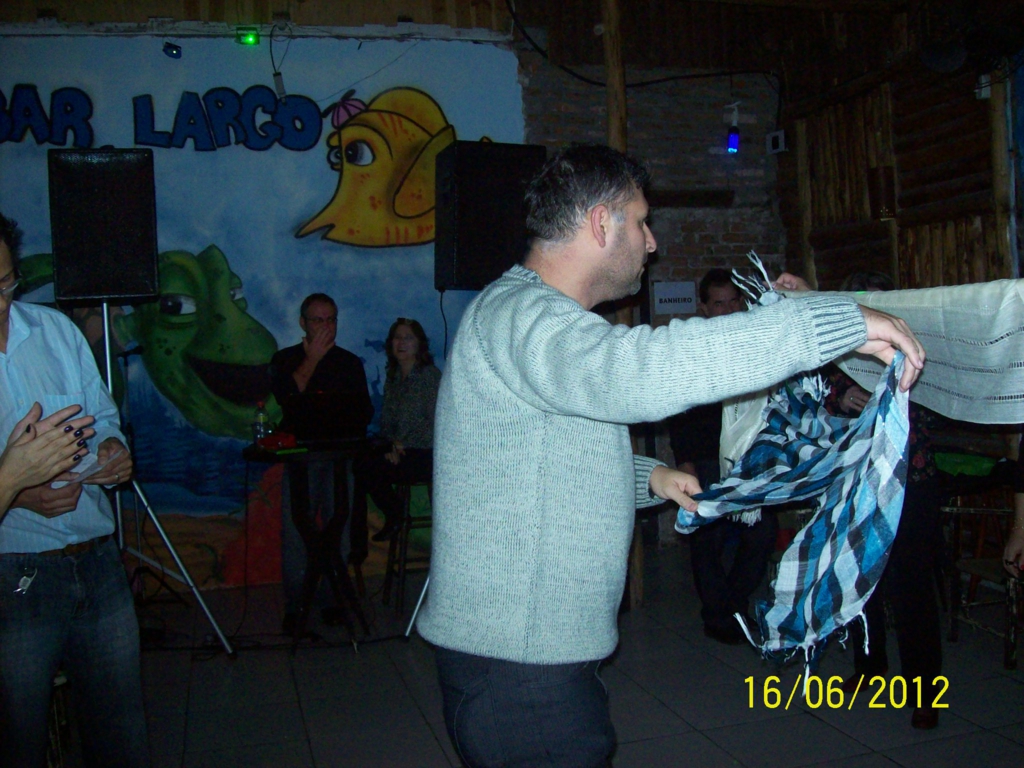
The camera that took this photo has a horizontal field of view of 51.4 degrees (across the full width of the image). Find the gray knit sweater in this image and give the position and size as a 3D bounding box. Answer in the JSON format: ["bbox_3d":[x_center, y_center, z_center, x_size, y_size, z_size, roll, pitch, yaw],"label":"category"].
[{"bbox_3d":[0.180,0.115,1.720,0.660,0.630,0.540,-3,2,-9],"label":"gray knit sweater"}]

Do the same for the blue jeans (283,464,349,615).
[{"bbox_3d":[-1.025,0.712,5.526,0.380,0.940,0.320,-3,2,-9],"label":"blue jeans"}]

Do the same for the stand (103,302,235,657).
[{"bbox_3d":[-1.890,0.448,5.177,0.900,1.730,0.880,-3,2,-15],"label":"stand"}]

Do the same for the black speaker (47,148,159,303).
[{"bbox_3d":[-1.961,-0.746,5.140,0.455,0.690,0.370,-3,1,-17],"label":"black speaker"}]

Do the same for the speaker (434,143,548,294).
[{"bbox_3d":[-0.114,-0.828,5.350,0.455,0.690,0.380,0,2,-18],"label":"speaker"}]

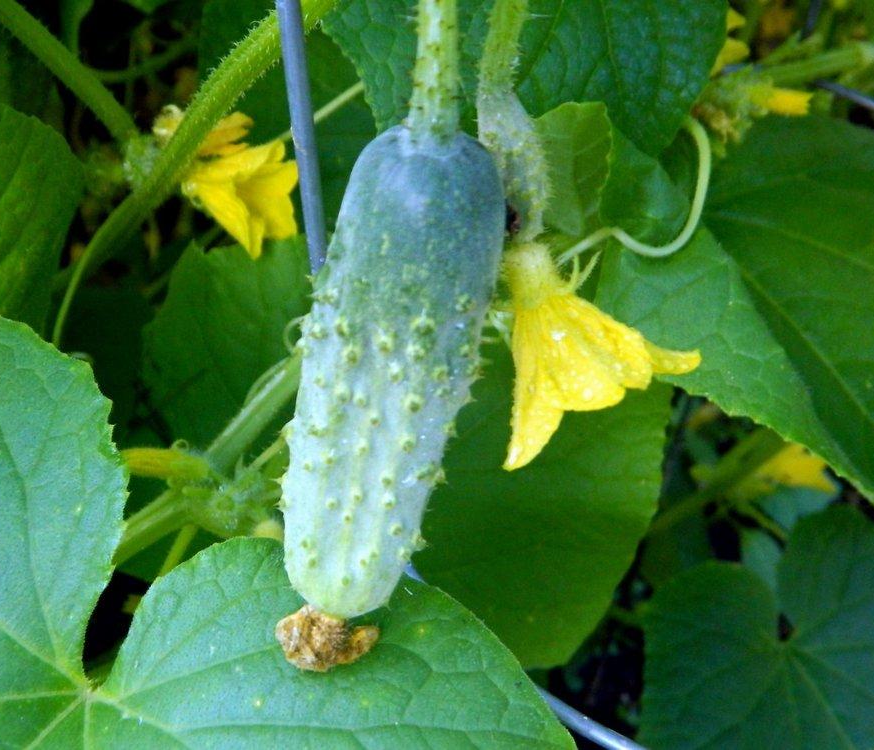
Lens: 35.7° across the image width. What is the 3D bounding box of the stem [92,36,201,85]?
[{"bbox_3d":[-0.095,-0.101,0.440,0.035,0.006,0.006,-18,11,0],"label":"stem"}]

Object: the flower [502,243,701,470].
[{"bbox_3d":[0.030,-0.006,0.283,0.041,0.039,0.038,-26,19,0],"label":"flower"}]

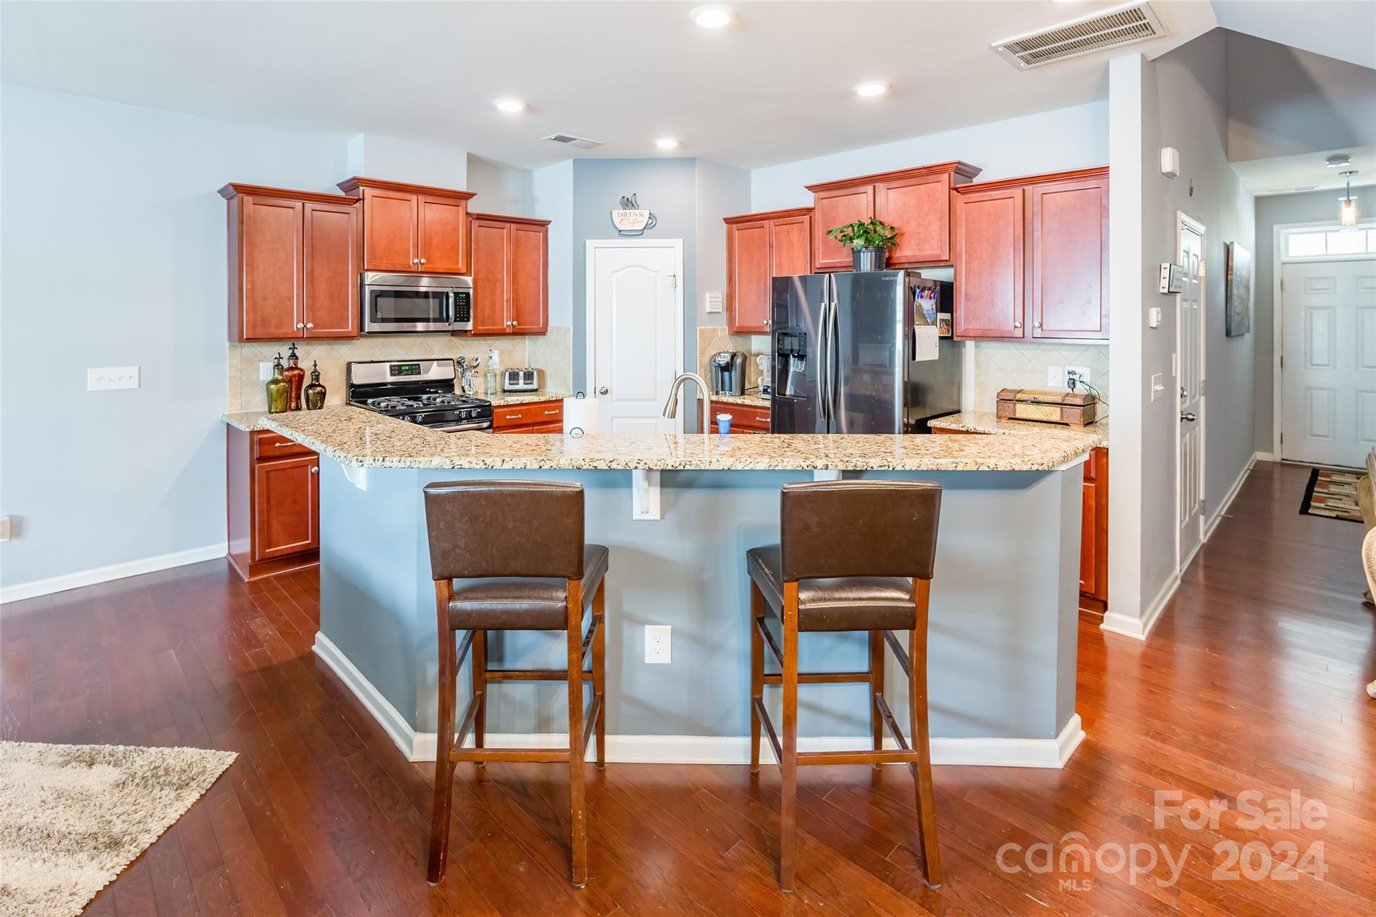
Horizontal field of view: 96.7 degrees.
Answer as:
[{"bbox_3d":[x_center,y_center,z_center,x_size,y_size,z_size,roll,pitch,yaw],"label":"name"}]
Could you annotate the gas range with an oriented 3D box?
[{"bbox_3d":[-1.861,-0.084,4.278,0.760,1.180,0.690,-6,9,-41],"label":"gas range"}]

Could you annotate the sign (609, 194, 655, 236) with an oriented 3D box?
[{"bbox_3d":[-0.421,-1.906,4.790,0.365,0.335,0.030,0,7,-1],"label":"sign"}]

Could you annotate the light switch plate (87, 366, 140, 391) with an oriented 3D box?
[{"bbox_3d":[-3.284,-0.454,3.500,0.217,0.123,0.012,-6,9,-41],"label":"light switch plate"}]

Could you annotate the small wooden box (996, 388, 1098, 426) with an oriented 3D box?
[{"bbox_3d":[2.023,-0.300,3.490,0.425,0.165,0.200,6,9,39],"label":"small wooden box"}]

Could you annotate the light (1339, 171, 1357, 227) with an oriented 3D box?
[{"bbox_3d":[5.792,-2.258,5.360,0.120,0.510,0.120,-6,10,-43],"label":"light"}]

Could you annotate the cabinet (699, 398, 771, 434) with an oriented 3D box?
[{"bbox_3d":[0.668,-0.046,4.820,0.620,0.880,0.990,-6,9,-42],"label":"cabinet"}]

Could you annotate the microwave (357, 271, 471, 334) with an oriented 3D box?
[{"bbox_3d":[-2.039,-1.147,4.537,0.765,0.420,0.410,-6,9,-43],"label":"microwave"}]

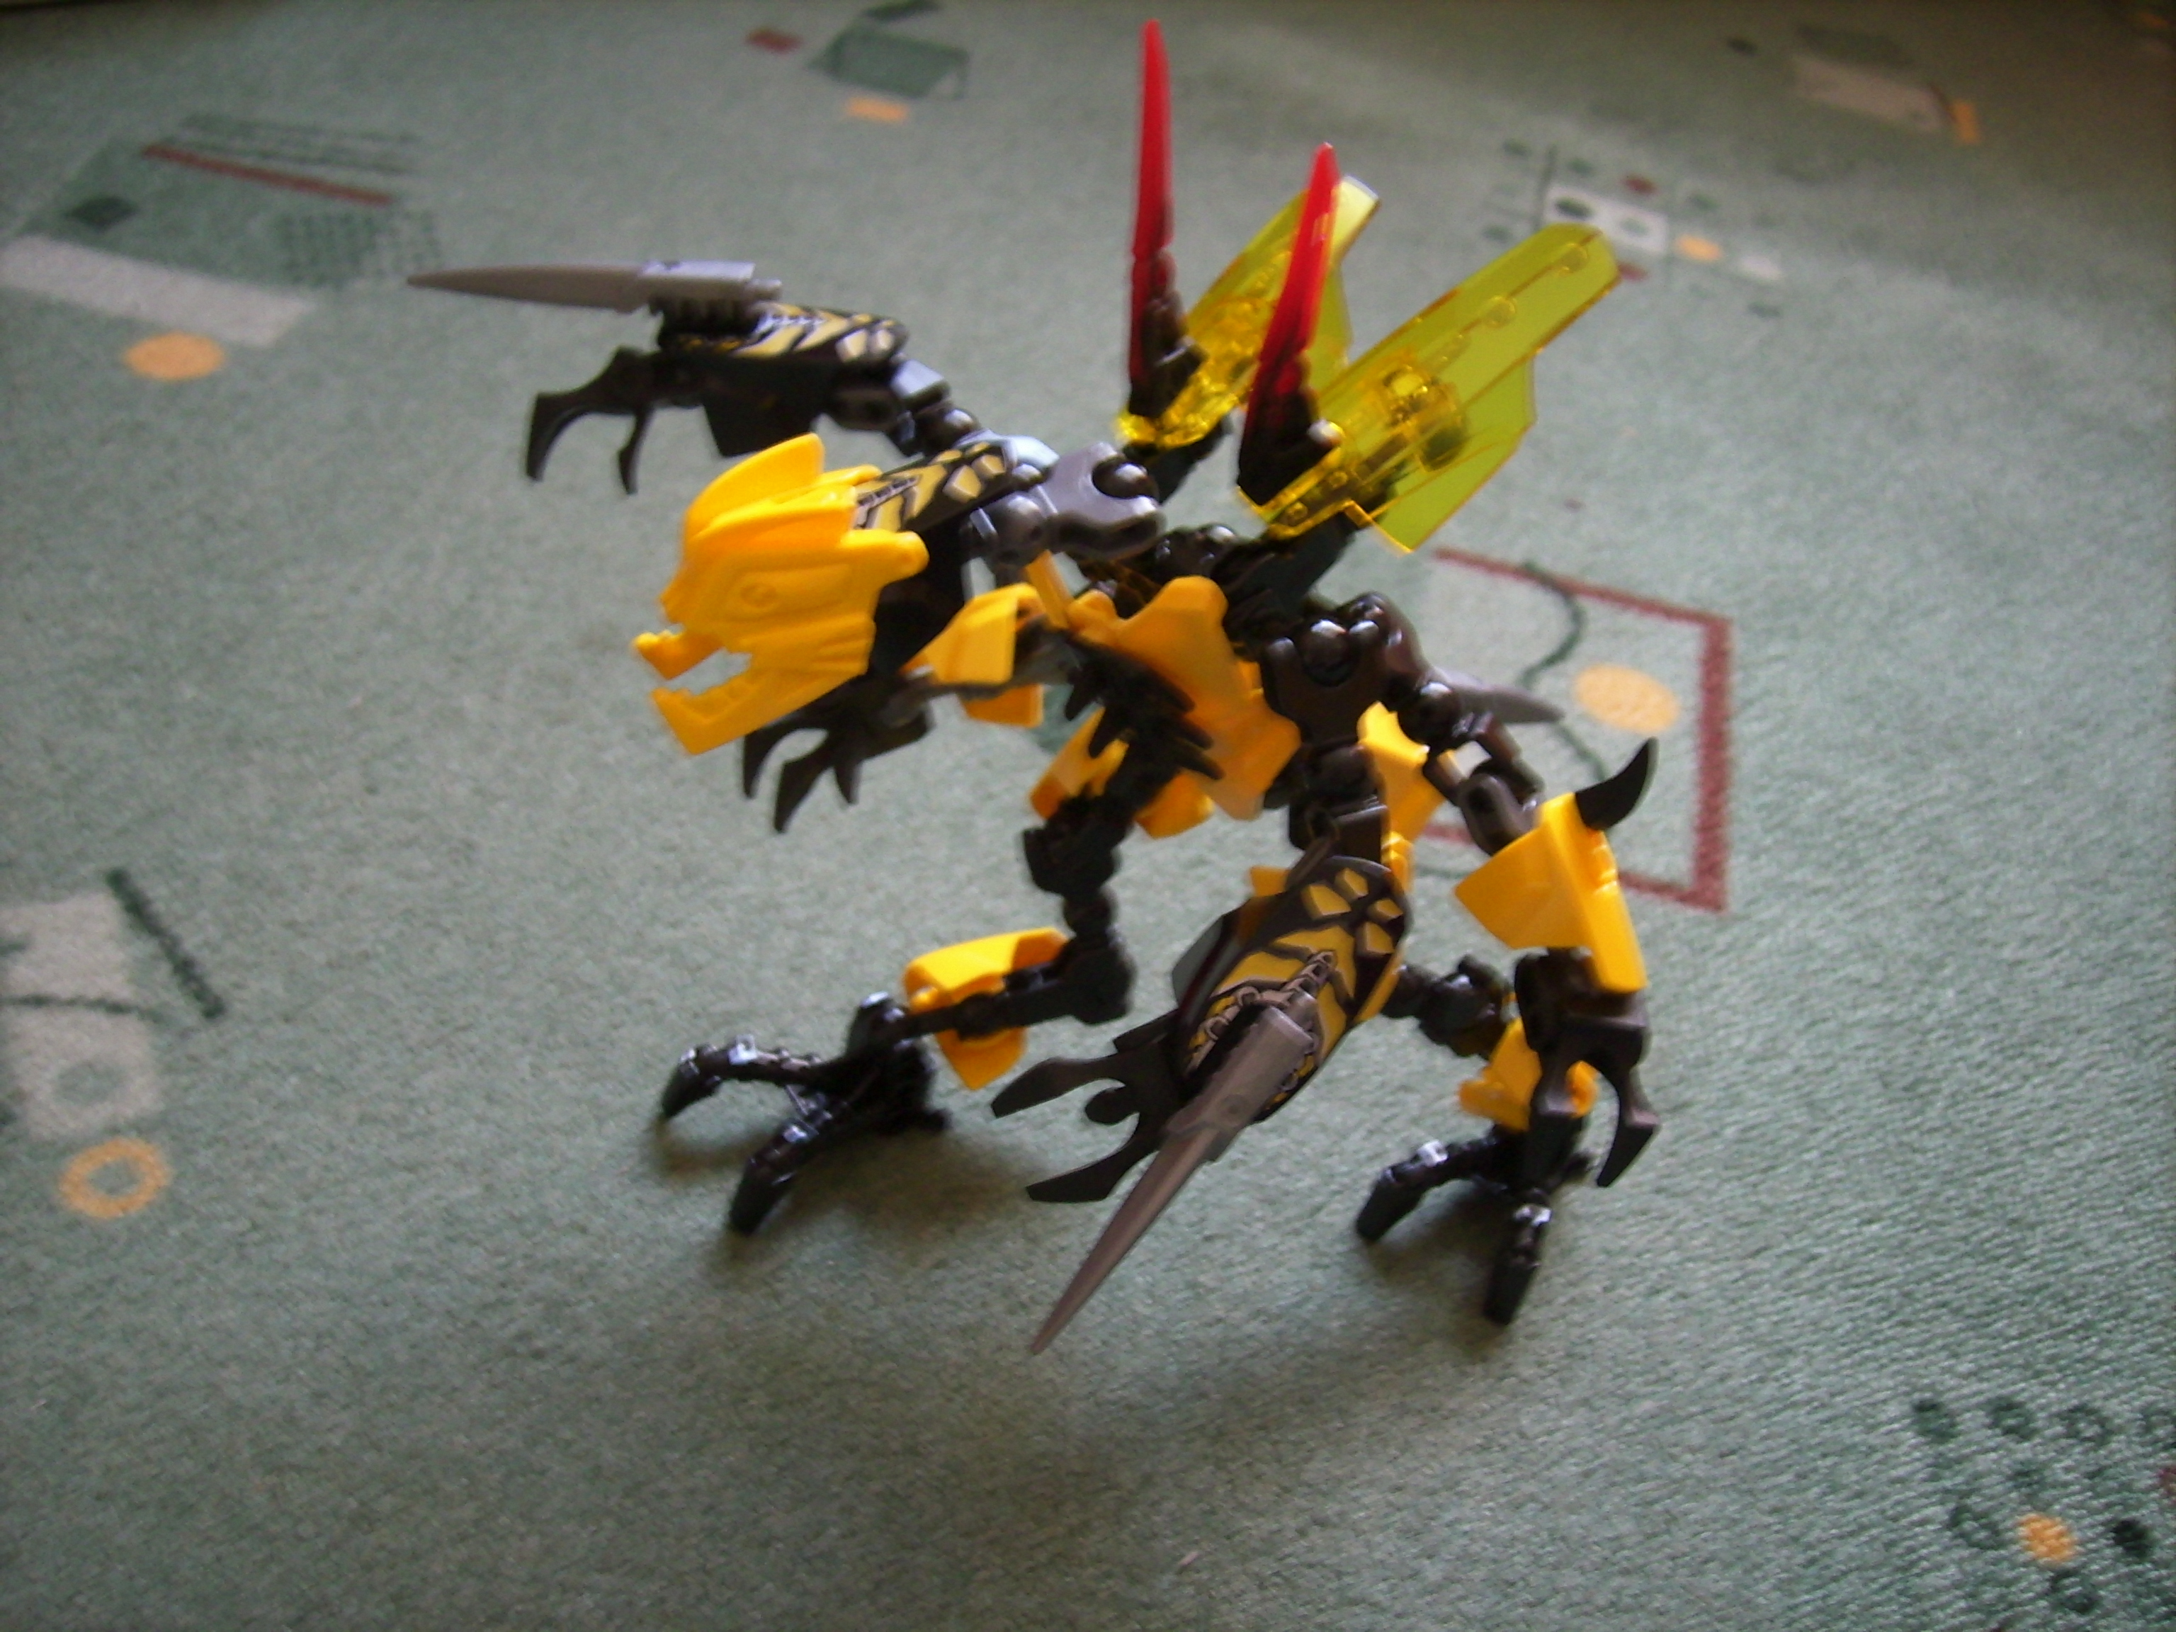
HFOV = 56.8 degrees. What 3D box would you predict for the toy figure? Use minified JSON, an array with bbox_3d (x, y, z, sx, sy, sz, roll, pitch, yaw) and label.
[{"bbox_3d":[0.000,-0.033,0.378,0.185,0.202,0.238,-15,48,-24],"label":"toy figure"}]

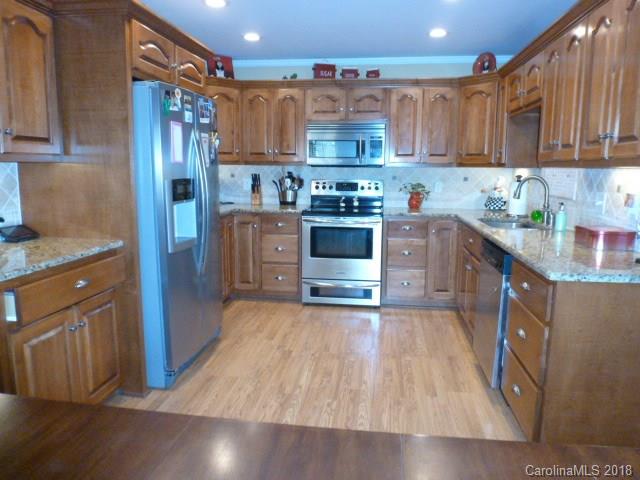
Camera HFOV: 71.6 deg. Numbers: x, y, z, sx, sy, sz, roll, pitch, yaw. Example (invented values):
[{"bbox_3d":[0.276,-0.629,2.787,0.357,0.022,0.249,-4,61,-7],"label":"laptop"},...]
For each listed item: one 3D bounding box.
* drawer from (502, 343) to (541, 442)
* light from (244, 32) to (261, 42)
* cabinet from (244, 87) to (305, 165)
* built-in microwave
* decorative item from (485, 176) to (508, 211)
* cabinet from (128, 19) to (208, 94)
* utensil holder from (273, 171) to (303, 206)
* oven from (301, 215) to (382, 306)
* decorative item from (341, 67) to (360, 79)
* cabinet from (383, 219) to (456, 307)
[{"bbox_3d":[1.171,0.724,2.109,0.450,0.270,0.570,2,9,8],"label":"drawer"},{"bbox_3d":[-0.580,-1.736,3.817,0.160,0.050,0.160,2,9,8],"label":"light"},{"bbox_3d":[-0.431,-1.152,4.575,0.640,0.735,0.330,2,9,8],"label":"cabinet"},{"bbox_3d":[0.270,-0.961,4.497,0.760,0.407,0.390,2,9,8],"label":"built-in microwave"},{"bbox_3d":[1.748,-0.453,4.378,0.210,0.330,0.170,6,10,32],"label":"decorative item"},{"bbox_3d":[-1.217,-1.098,2.794,0.650,0.305,0.990,2,9,8],"label":"cabinet"},{"bbox_3d":[-0.352,-0.522,4.622,0.290,0.360,0.220,2,9,8],"label":"utensil holder"},{"bbox_3d":[0.238,0.149,4.475,0.762,0.930,0.650,2,9,8],"label":"oven"},{"bbox_3d":[0.292,-1.599,4.265,0.194,0.130,0.120,2,9,8],"label":"decorative item"},{"bbox_3d":[0.977,0.178,4.450,0.680,0.860,0.620,2,9,8],"label":"cabinet"}]

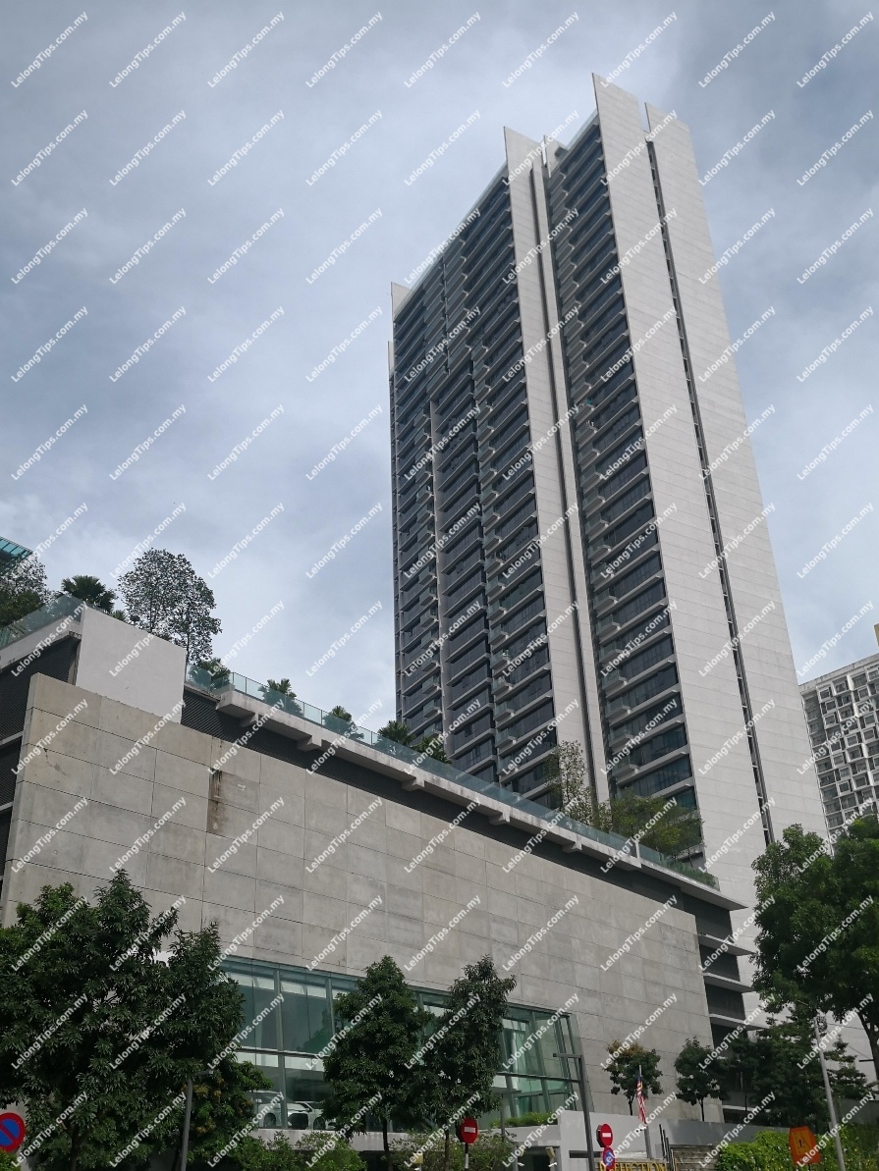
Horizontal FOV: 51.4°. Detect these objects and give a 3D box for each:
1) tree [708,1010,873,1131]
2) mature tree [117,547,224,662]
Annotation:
[{"bbox_3d":[21.867,30.442,57.000,9.300,8.300,8.200,-10,-30,16],"label":"tree"},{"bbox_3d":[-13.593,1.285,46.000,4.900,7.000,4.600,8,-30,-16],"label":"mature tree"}]

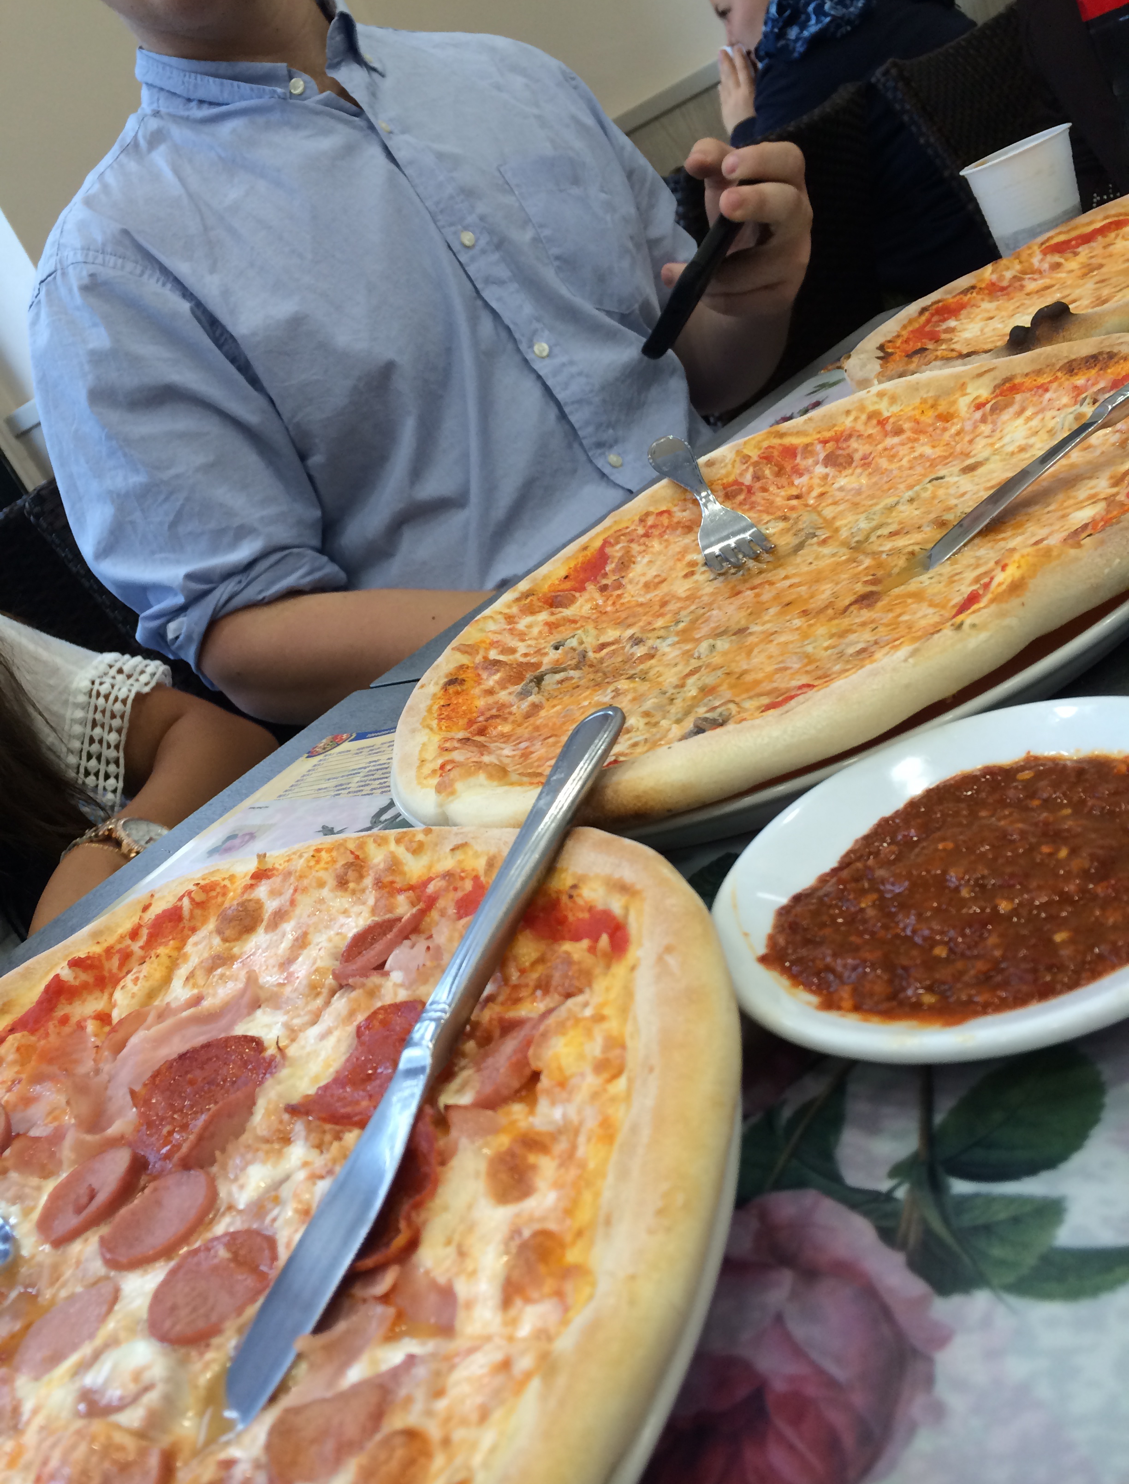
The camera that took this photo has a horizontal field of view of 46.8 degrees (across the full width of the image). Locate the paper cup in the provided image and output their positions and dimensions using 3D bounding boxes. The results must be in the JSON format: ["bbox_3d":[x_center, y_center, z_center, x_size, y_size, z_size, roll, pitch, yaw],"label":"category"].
[{"bbox_3d":[0.287,-0.329,0.798,0.066,0.074,0.066,-23,23,10],"label":"paper cup"}]

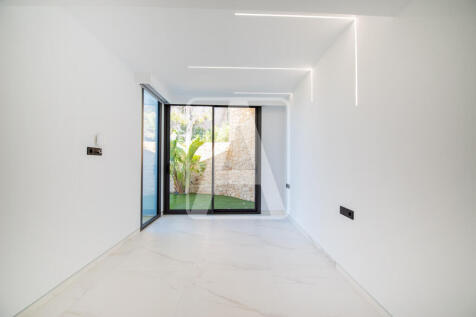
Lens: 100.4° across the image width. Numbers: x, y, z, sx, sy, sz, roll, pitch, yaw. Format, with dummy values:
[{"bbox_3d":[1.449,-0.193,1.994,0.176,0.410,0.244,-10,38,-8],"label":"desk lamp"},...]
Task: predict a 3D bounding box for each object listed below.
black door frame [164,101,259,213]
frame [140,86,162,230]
[{"bbox_3d":[-0.543,0.025,4.317,2.087,2.347,0.100,0,-1,-2],"label":"black door frame"},{"bbox_3d":[-1.600,0.019,3.650,0.090,2.340,0.890,0,-1,-1],"label":"frame"}]

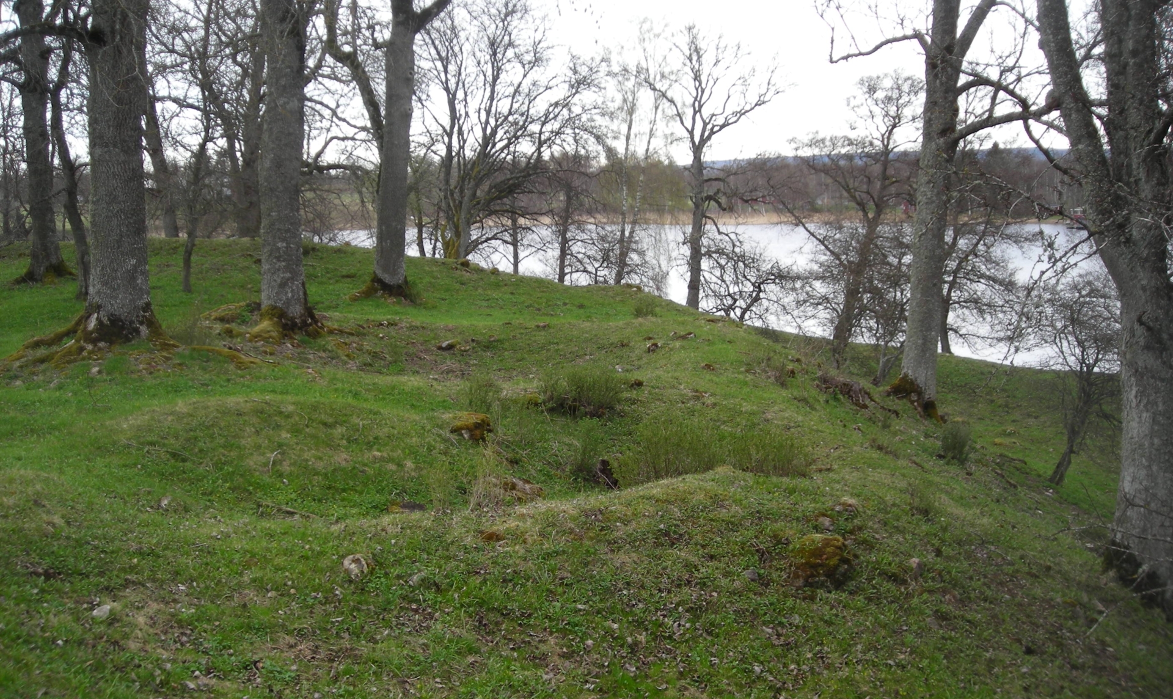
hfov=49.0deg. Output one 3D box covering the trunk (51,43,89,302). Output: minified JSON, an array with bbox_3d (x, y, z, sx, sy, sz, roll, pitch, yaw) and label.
[{"bbox_3d":[-8.735,-3.049,21.800,0.660,4.400,0.500,0,7,0],"label":"trunk"}]

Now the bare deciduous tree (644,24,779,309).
[{"bbox_3d":[3.692,-5.179,38.000,3.900,8.700,3.500,0,7,0],"label":"bare deciduous tree"}]

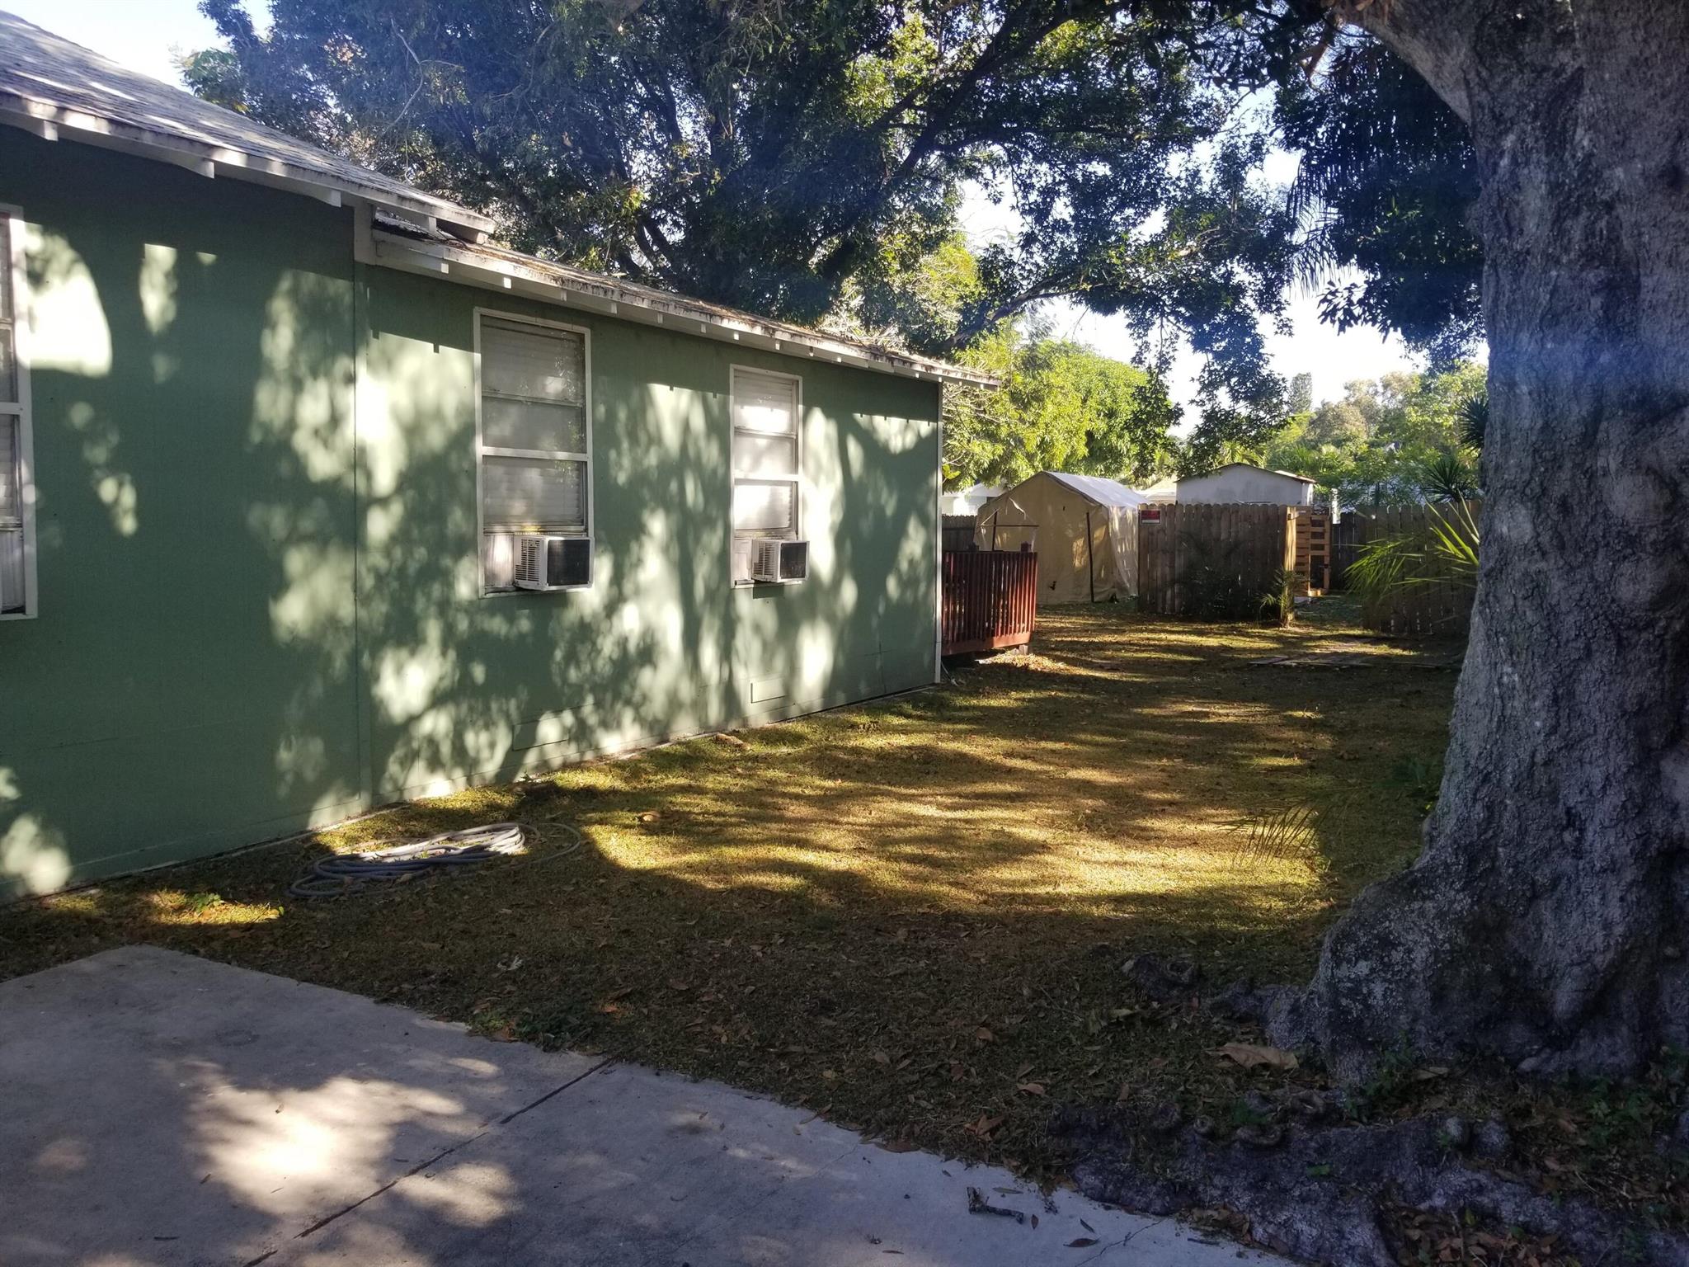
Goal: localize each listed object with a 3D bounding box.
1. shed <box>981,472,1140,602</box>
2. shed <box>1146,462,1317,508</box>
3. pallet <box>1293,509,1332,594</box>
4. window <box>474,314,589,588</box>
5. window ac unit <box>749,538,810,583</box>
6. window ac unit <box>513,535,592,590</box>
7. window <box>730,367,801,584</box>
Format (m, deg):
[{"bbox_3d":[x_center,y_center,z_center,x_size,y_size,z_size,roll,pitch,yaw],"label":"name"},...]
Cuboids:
[{"bbox_3d":[4.539,-1.839,24.756,2.750,2.450,3.100,3,4,34],"label":"shed"},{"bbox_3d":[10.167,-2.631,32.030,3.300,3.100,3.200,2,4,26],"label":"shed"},{"bbox_3d":[9.342,-1.632,25.300,0.850,1.740,0.100,2,4,28],"label":"pallet"},{"bbox_3d":[-1.827,-1.036,7.520,0.110,1.610,0.945,2,4,31],"label":"window"},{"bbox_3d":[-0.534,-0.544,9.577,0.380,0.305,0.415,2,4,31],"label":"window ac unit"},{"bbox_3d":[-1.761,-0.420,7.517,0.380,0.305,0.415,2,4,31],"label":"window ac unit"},{"bbox_3d":[-0.589,-1.159,9.599,0.110,1.610,0.945,2,4,31],"label":"window"}]

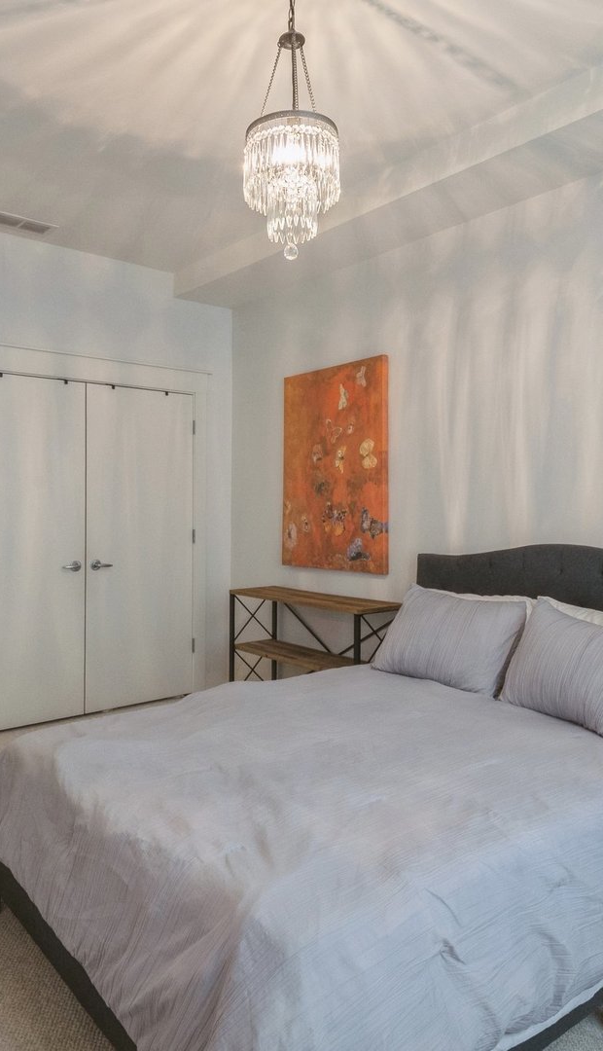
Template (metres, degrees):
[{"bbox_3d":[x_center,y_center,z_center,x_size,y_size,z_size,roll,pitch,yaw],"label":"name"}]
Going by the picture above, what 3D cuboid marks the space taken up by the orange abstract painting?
[{"bbox_3d":[0.181,-0.330,4.117,0.043,1.182,0.849,0,1,-40],"label":"orange abstract painting"}]

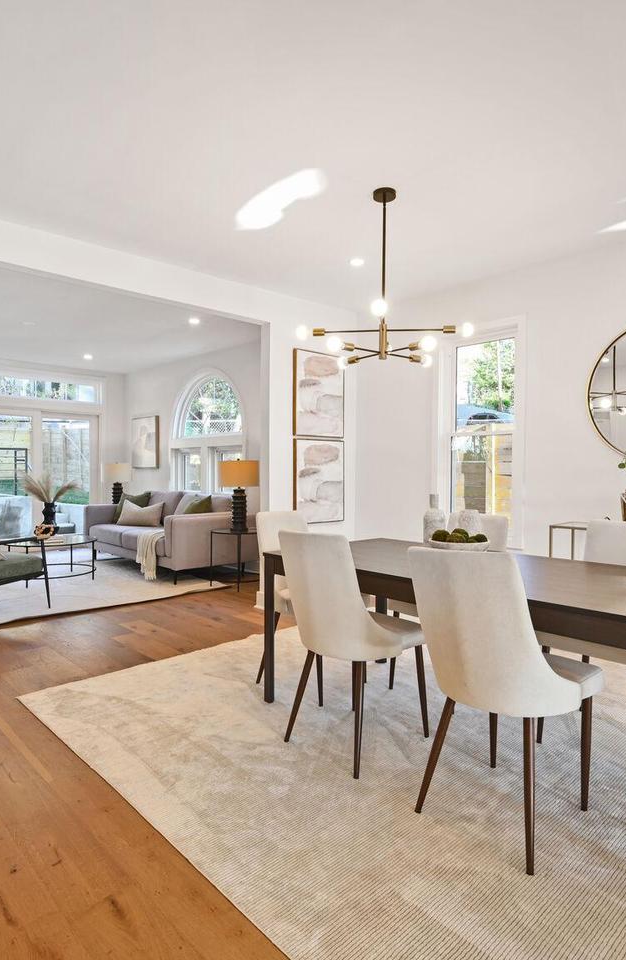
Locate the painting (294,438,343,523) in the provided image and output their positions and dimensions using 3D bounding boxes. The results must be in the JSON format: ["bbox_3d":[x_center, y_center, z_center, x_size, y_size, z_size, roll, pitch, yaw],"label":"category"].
[{"bbox_3d":[0.055,0.021,4.993,0.600,0.755,0.050,-1,2,-42],"label":"painting"}]

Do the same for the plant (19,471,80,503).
[{"bbox_3d":[-2.884,0.070,6.099,0.520,0.350,0.440,0,1,5],"label":"plant"}]

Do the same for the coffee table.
[{"bbox_3d":[-2.806,0.858,6.004,0.930,0.410,0.930,-1,1,-44],"label":"coffee table"}]

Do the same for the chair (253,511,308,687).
[{"bbox_3d":[0.005,0.664,3.150,0.600,0.940,0.490,1,2,43],"label":"chair"}]

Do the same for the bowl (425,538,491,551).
[{"bbox_3d":[0.695,0.333,2.659,0.285,0.078,0.285,0,1,0],"label":"bowl"}]

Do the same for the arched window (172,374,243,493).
[{"bbox_3d":[-1.388,-0.571,7.302,0.120,1.660,1.730,-1,1,-44],"label":"arched window"}]

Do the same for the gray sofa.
[{"bbox_3d":[-1.848,0.626,6.866,0.930,0.850,2.320,-1,2,-44],"label":"gray sofa"}]

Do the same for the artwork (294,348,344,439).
[{"bbox_3d":[0.061,-0.758,5.021,0.610,0.760,0.040,-1,1,-44],"label":"artwork"}]

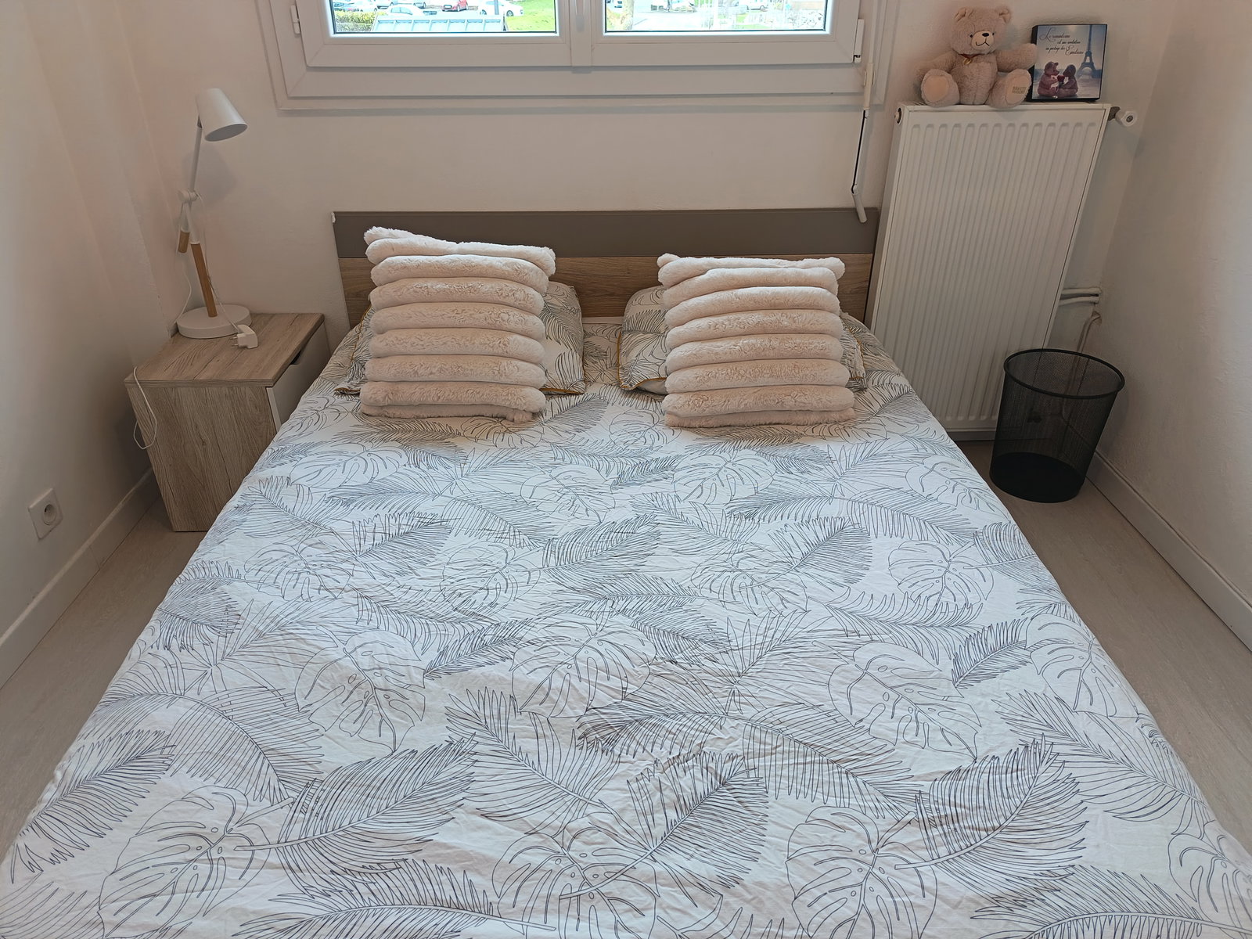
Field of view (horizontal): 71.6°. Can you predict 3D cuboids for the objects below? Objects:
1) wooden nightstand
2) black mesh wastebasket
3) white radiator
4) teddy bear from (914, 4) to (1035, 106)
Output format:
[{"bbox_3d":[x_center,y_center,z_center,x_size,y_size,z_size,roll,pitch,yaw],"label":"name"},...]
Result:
[{"bbox_3d":[-1.022,-0.135,2.372,0.356,0.443,0.423,-1,32,0],"label":"wooden nightstand"},{"bbox_3d":[1.173,-0.116,2.414,0.301,0.341,0.301,-1,32,0],"label":"black mesh wastebasket"},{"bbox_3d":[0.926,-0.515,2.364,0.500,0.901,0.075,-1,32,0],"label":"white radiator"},{"bbox_3d":[0.842,-0.973,2.051,0.275,0.213,0.160,-1,32,0],"label":"teddy bear"}]

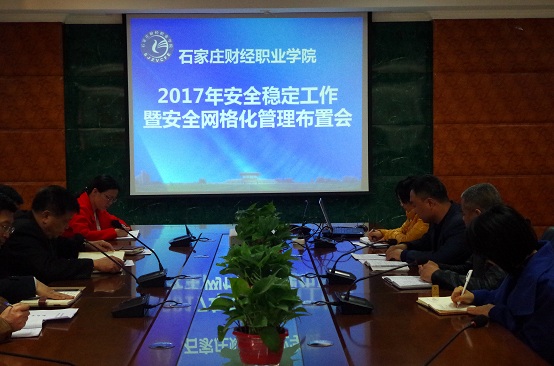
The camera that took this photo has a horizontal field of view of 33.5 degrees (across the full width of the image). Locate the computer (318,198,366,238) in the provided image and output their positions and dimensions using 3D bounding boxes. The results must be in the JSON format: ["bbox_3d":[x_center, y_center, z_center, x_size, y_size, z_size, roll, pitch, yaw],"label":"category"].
[{"bbox_3d":[0.448,0.228,6.273,0.300,0.242,0.340,0,4,3],"label":"computer"}]

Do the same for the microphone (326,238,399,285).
[{"bbox_3d":[0.406,0.369,4.374,0.333,0.203,0.150,0,4,-1],"label":"microphone"}]

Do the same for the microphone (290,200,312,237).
[{"bbox_3d":[0.178,0.233,6.525,0.160,0.204,0.250,0,4,-1],"label":"microphone"}]

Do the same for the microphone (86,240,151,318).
[{"bbox_3d":[-0.651,0.363,3.672,0.289,0.319,0.160,0,4,-1],"label":"microphone"}]

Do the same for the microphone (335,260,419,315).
[{"bbox_3d":[0.407,0.413,3.695,0.330,0.202,0.150,0,4,-1],"label":"microphone"}]

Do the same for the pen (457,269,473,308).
[{"bbox_3d":[0.749,0.421,3.669,0.012,0.155,0.012,22,-4,1],"label":"pen"}]

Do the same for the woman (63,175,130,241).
[{"bbox_3d":[-1.290,0.525,6.323,0.650,1.167,0.500,1,4,19],"label":"woman"}]

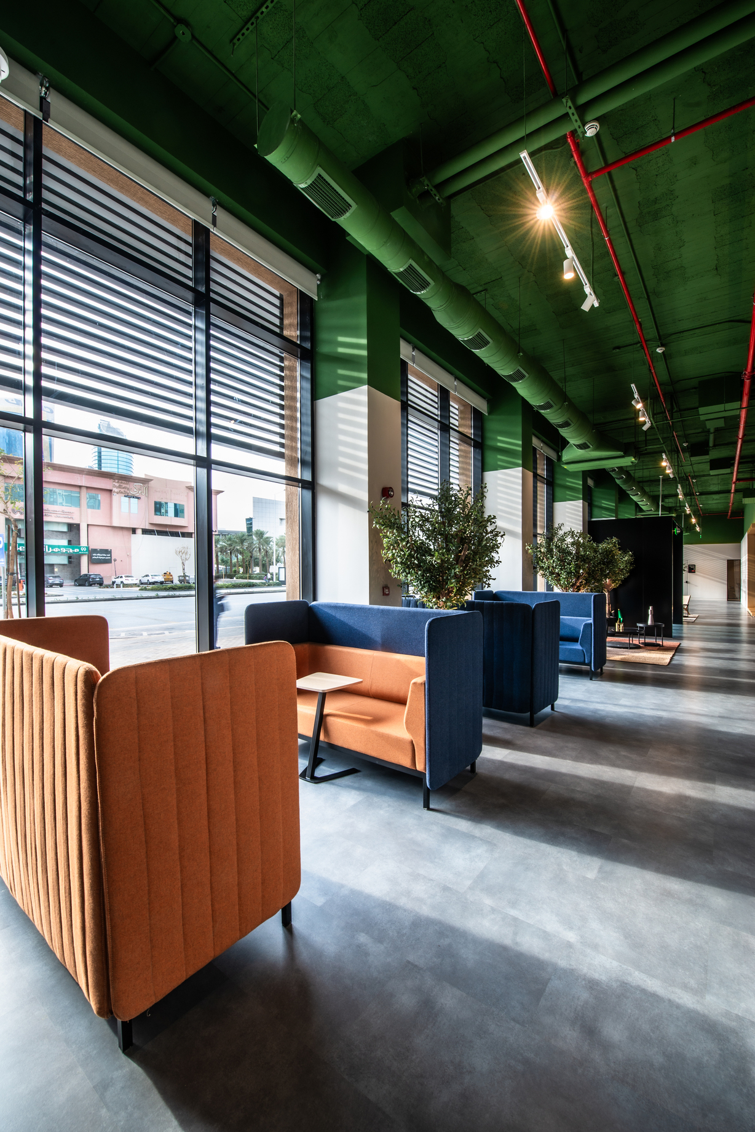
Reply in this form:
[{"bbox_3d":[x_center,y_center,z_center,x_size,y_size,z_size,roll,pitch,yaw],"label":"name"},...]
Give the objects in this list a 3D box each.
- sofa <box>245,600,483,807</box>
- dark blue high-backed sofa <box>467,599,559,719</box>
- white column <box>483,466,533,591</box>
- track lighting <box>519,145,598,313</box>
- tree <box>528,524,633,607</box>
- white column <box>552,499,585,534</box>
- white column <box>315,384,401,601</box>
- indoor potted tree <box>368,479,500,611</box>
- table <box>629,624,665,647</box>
[{"bbox_3d":[-0.177,0.942,3.574,1.857,1.194,0.783,-2,-2,38],"label":"sofa"},{"bbox_3d":[0.985,0.967,5.040,1.857,1.194,0.774,-2,-2,38],"label":"dark blue high-backed sofa"},{"bbox_3d":[2.560,-0.083,8.530,0.774,3.433,0.609,-2,-2,38],"label":"white column"},{"bbox_3d":[1.511,-2.458,3.497,0.126,0.184,1.992,-2,-2,38],"label":"track lighting"},{"bbox_3d":[3.377,0.441,7.497,1.547,2.321,1.547,-2,-2,38],"label":"tree"},{"bbox_3d":[5.256,-0.006,11.914,0.754,3.394,0.580,-2,-2,38],"label":"white column"},{"bbox_3d":[-0.206,-0.152,5.041,0.774,3.452,0.600,-2,-2,38],"label":"white column"},{"bbox_3d":[0.583,0.391,4.184,1.276,2.311,1.276,-2,-2,38],"label":"indoor potted tree"},{"bbox_3d":[5.619,1.414,9.035,0.522,0.411,0.522,-2,-2,38],"label":"table"}]

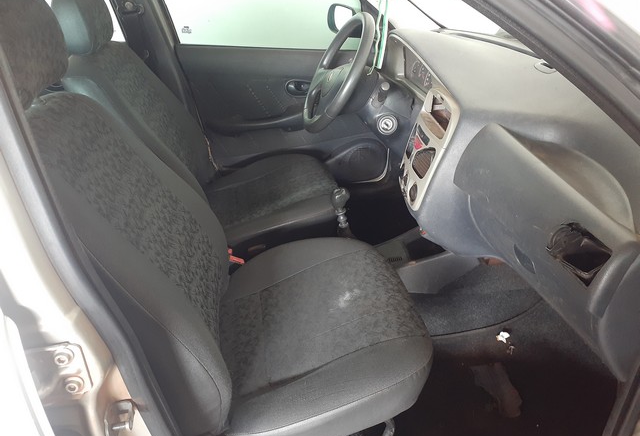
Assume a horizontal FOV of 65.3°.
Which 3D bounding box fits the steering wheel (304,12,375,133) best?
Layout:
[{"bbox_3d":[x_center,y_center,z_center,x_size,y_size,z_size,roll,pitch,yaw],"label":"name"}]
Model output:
[{"bbox_3d":[0.062,-0.428,1.503,0.100,0.380,0.380,22,19,-21],"label":"steering wheel"}]

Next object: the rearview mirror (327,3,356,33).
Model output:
[{"bbox_3d":[0.092,-0.768,1.947,0.090,0.130,0.190,-10,28,-20],"label":"rearview mirror"}]

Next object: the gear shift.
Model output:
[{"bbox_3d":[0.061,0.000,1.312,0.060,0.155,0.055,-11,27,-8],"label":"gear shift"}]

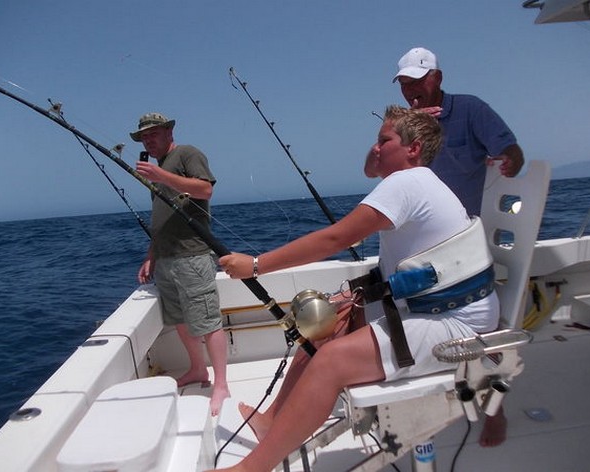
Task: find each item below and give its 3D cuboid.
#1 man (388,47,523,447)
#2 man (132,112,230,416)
[{"bbox_3d":[0.713,0.044,2.380,0.660,1.770,0.480,0,5,43],"label":"man"},{"bbox_3d":[-0.700,0.132,3.130,0.540,1.750,0.500,-1,5,38],"label":"man"}]

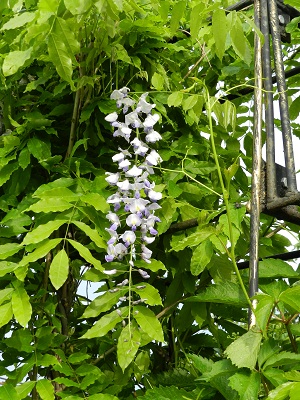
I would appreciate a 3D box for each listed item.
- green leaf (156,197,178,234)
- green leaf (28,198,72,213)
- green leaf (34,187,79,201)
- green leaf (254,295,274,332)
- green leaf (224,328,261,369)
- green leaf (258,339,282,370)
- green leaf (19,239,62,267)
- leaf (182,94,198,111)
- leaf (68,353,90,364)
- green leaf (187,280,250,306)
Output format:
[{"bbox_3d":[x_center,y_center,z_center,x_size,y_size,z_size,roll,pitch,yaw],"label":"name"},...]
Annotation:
[{"bbox_3d":[0.030,0.026,1.330,0.036,0.071,0.011,21,-9,23],"label":"green leaf"},{"bbox_3d":[-0.155,0.010,1.210,0.078,0.030,0.011,-7,-42,-15],"label":"green leaf"},{"bbox_3d":[-0.147,-0.009,1.240,0.073,0.030,0.011,2,-43,-16],"label":"green leaf"},{"bbox_3d":[0.171,0.171,1.170,0.033,0.059,0.013,8,-11,29],"label":"green leaf"},{"bbox_3d":[0.139,0.220,1.160,0.049,0.061,0.013,36,-9,0],"label":"green leaf"},{"bbox_3d":[0.180,0.235,1.190,0.029,0.049,0.012,33,-12,-5],"label":"green leaf"},{"bbox_3d":[-0.166,0.080,1.180,0.084,0.027,0.013,-33,-45,-14],"label":"green leaf"},{"bbox_3d":[0.063,-0.151,1.220,0.021,0.035,0.006,40,-9,23],"label":"leaf"},{"bbox_3d":[-0.144,0.327,1.620,0.049,0.026,0.009,-10,-30,6],"label":"leaf"},{"bbox_3d":[0.111,0.153,1.290,0.110,0.045,0.014,-1,-41,-5],"label":"green leaf"}]

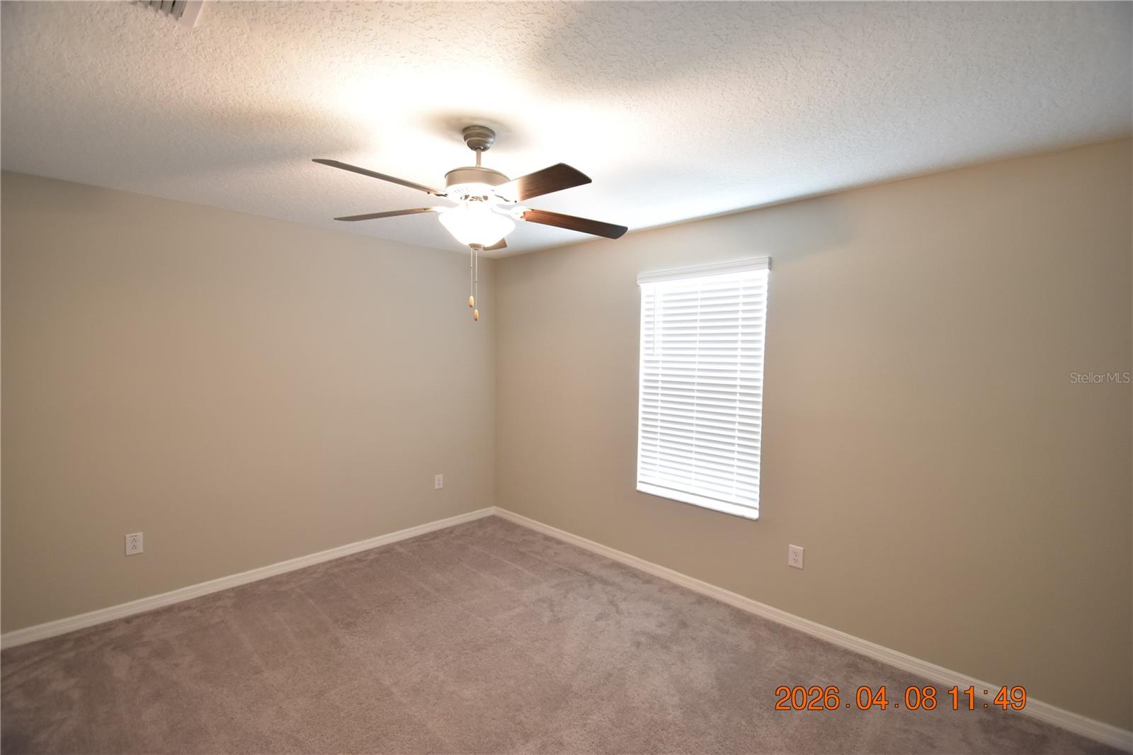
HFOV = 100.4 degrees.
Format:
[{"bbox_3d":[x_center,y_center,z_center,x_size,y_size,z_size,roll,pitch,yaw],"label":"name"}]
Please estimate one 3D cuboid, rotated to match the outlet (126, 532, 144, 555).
[{"bbox_3d":[-2.520,0.971,2.754,0.007,0.117,0.072,4,4,43],"label":"outlet"}]

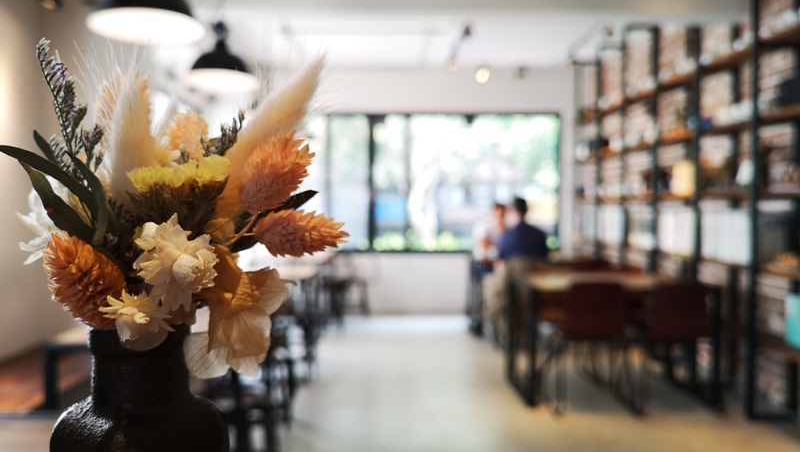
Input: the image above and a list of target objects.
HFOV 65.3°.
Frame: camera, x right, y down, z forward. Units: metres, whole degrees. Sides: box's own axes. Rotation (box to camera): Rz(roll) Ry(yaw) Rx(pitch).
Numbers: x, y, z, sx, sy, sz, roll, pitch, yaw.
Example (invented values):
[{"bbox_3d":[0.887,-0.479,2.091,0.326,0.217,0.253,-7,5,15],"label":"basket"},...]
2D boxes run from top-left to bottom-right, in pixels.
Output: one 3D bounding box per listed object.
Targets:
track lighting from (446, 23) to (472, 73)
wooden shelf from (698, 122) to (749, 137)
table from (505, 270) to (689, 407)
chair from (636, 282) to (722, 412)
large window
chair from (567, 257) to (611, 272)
[{"bbox_3d":[0.619,-1.790,6.345,0.170,0.240,1.200,0,2,0],"label":"track lighting"},{"bbox_3d":[2.273,-0.644,4.159,0.300,0.045,0.750,0,2,0],"label":"wooden shelf"},{"bbox_3d":[1.452,0.772,4.465,1.270,0.750,0.840,0,2,0],"label":"table"},{"bbox_3d":[1.758,0.757,4.166,0.500,0.800,0.530,0,2,0],"label":"chair"},{"bbox_3d":[0.380,-0.516,7.438,3.080,1.660,0.100,0,2,0],"label":"large window"},{"bbox_3d":[1.669,0.706,5.354,0.500,0.800,0.530,0,2,0],"label":"chair"}]

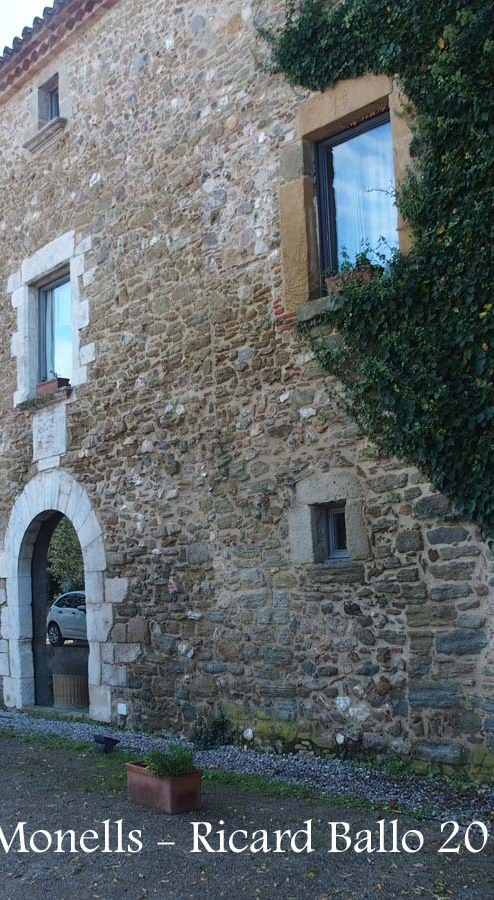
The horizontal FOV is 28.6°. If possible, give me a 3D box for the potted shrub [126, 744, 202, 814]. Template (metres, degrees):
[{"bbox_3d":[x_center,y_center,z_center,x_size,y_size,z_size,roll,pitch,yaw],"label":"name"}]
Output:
[{"bbox_3d":[-0.643,2.411,7.211,0.280,0.425,0.650,2,-9,-34],"label":"potted shrub"}]

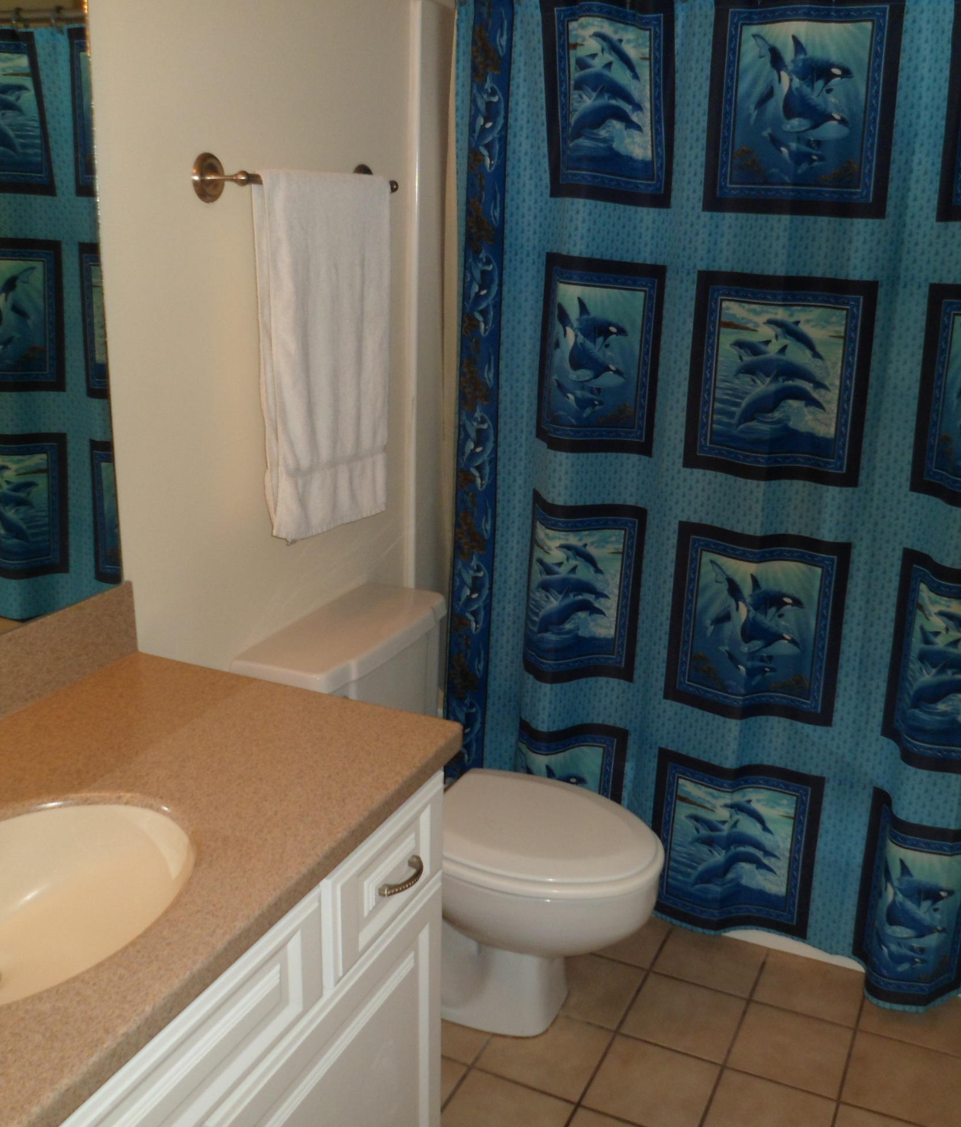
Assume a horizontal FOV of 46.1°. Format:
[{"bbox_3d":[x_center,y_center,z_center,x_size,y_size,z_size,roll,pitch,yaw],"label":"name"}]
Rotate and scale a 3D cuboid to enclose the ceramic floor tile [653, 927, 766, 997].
[{"bbox_3d":[0.485,0.828,2.362,0.203,0.010,0.193,9,19,24],"label":"ceramic floor tile"}]

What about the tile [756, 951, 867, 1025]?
[{"bbox_3d":[0.671,0.856,2.281,0.203,0.010,0.193,9,19,24],"label":"tile"}]

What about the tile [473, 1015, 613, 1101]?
[{"bbox_3d":[0.121,0.905,2.087,0.203,0.010,0.203,9,19,24],"label":"tile"}]

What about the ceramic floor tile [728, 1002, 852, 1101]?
[{"bbox_3d":[0.583,0.907,2.104,0.203,0.010,0.203,9,19,24],"label":"ceramic floor tile"}]

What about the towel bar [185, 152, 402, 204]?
[{"bbox_3d":[-0.283,-0.639,1.893,0.083,0.074,0.530,9,19,24],"label":"towel bar"}]

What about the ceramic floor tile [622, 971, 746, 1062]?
[{"bbox_3d":[0.398,0.880,2.185,0.203,0.010,0.203,9,19,24],"label":"ceramic floor tile"}]

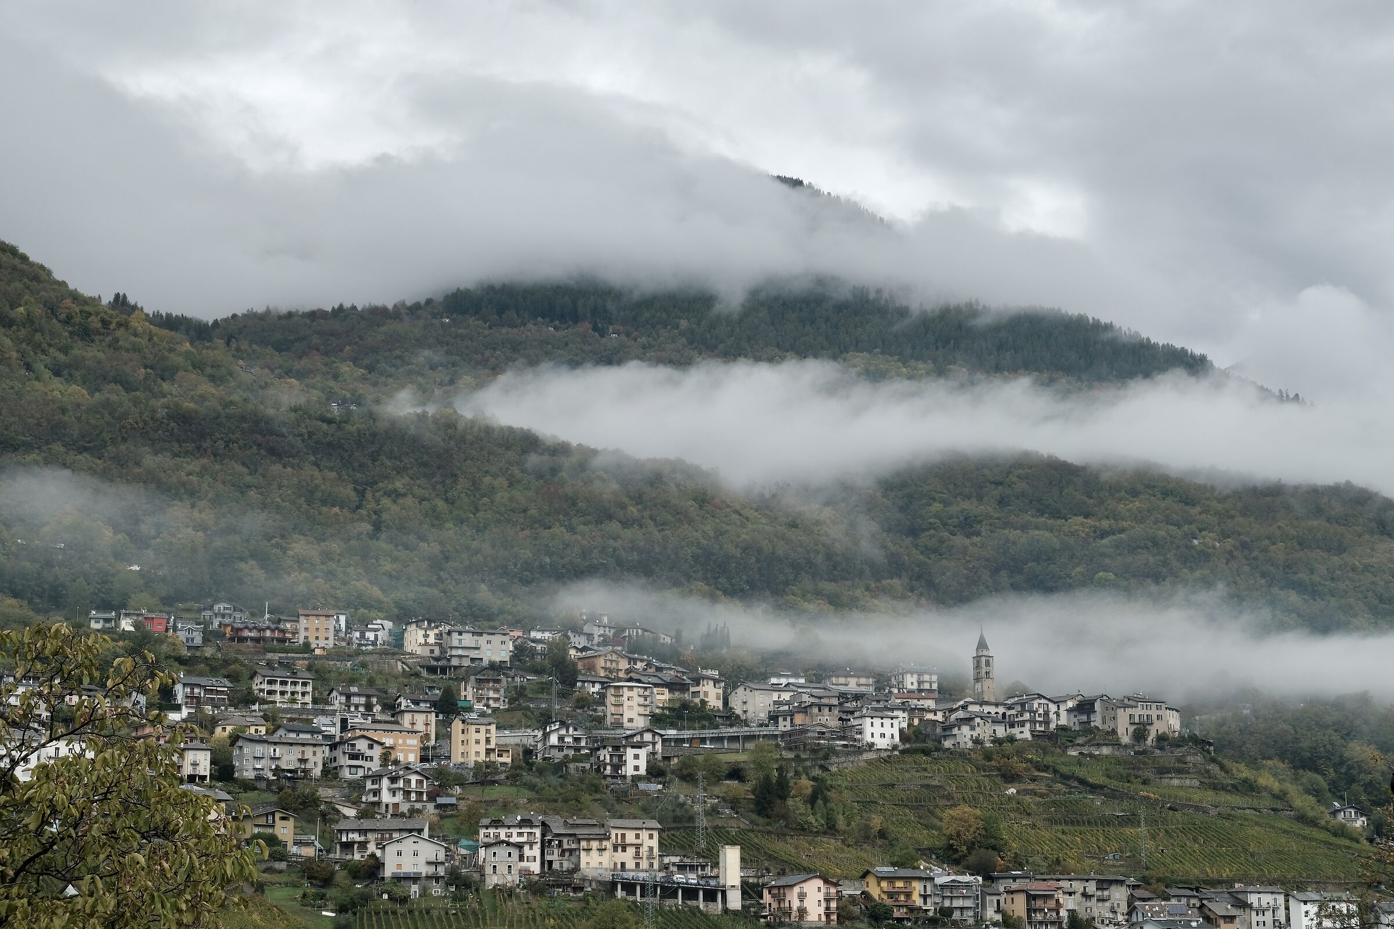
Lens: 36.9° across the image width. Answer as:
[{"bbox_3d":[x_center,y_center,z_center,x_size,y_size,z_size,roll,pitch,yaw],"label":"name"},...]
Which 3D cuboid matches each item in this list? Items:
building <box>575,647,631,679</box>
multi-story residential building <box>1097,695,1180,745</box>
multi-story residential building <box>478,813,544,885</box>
[{"bbox_3d":[-33.080,70.350,738.000,13.300,10.300,14.000,6,-12,-33],"label":"building"},{"bbox_3d":[131.090,76.020,620.000,21.500,13.800,11.000,4,-11,-25],"label":"multi-story residential building"},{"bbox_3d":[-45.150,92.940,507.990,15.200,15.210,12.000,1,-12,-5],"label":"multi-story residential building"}]

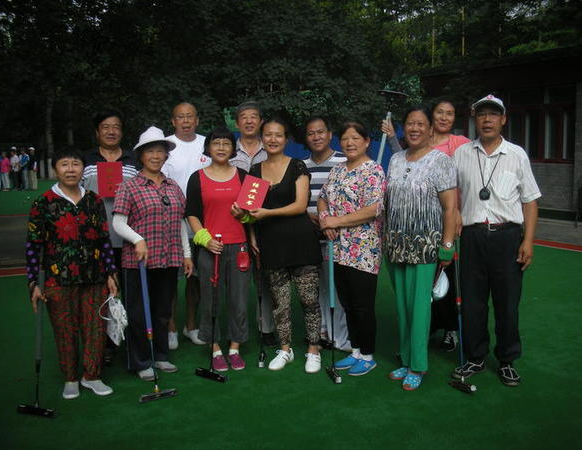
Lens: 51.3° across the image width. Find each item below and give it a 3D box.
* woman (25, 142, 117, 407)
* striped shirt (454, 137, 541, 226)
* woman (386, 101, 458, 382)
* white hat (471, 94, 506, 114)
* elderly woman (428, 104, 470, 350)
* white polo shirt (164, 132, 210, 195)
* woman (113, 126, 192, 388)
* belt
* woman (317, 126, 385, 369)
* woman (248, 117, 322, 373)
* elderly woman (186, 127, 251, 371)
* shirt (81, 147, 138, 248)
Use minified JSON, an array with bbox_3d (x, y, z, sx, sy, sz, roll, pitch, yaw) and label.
[{"bbox_3d":[-1.289,0.282,3.563,0.510,1.460,0.340,-4,8,-14],"label":"woman"},{"bbox_3d":[1.217,-0.243,3.577,0.510,0.538,0.280,2,7,23],"label":"striped shirt"},{"bbox_3d":[0.752,0.133,3.498,0.460,1.610,0.320,3,8,27],"label":"woman"},{"bbox_3d":[1.115,-0.673,3.416,0.190,0.130,0.260,2,9,28],"label":"white hat"},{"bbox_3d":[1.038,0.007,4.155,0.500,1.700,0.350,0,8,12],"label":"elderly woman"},{"bbox_3d":[-0.747,-0.313,4.334,0.530,0.690,0.280,-2,7,-11],"label":"white polo shirt"},{"bbox_3d":[-0.866,0.184,3.792,0.480,1.566,0.360,-5,8,-20],"label":"woman"},{"bbox_3d":[1.179,0.015,3.540,0.335,0.055,0.240,1,8,22],"label":"belt"},{"bbox_3d":[0.373,0.155,3.737,0.450,1.563,0.390,2,9,28],"label":"woman"},{"bbox_3d":[-0.041,0.129,3.868,0.480,1.604,0.370,0,8,15],"label":"woman"},{"bbox_3d":[-0.457,0.146,3.880,0.450,1.533,0.320,-2,7,-8],"label":"elderly woman"},{"bbox_3d":[-1.194,-0.184,4.037,0.540,0.673,0.290,-3,7,-13],"label":"shirt"}]

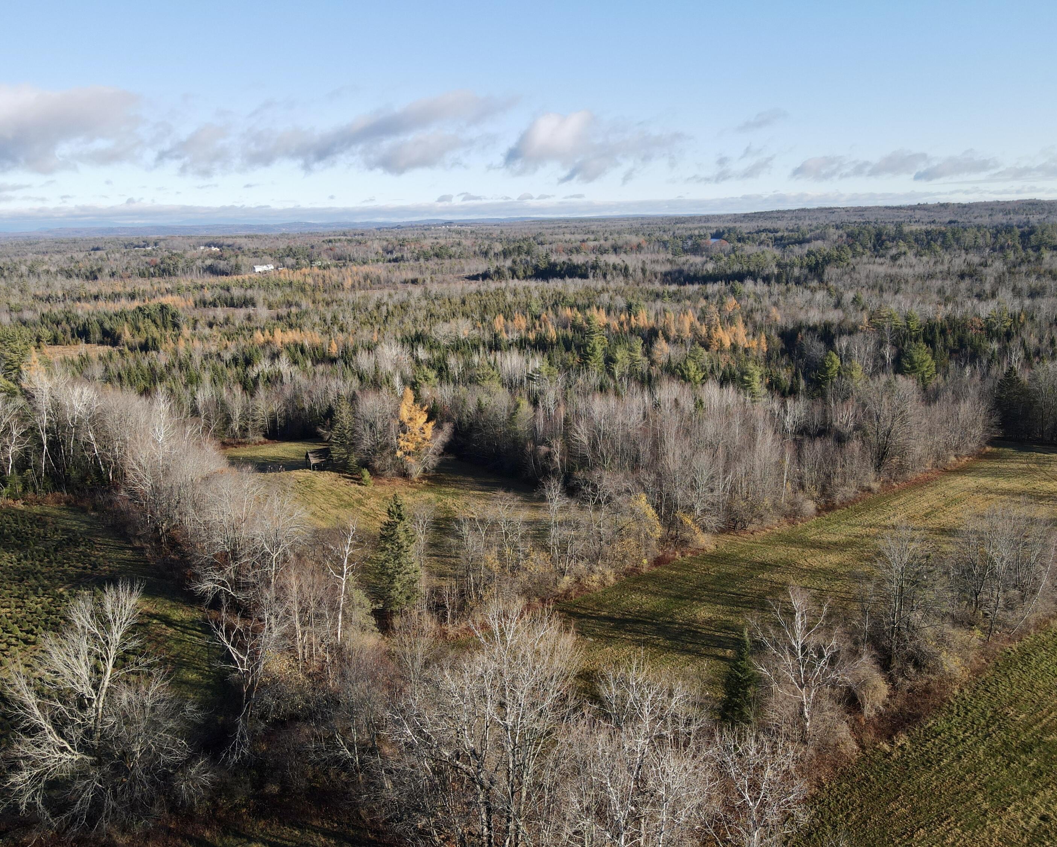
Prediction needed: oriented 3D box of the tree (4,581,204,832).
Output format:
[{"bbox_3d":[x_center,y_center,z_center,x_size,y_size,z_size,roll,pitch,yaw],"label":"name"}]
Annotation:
[{"bbox_3d":[-37.140,23.730,68.530,16.650,20.860,14.150,-1,14,0],"label":"tree"}]

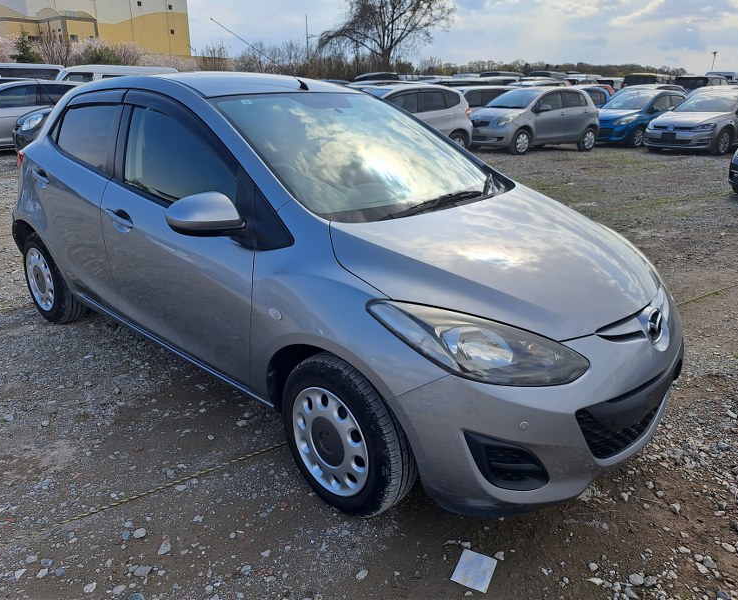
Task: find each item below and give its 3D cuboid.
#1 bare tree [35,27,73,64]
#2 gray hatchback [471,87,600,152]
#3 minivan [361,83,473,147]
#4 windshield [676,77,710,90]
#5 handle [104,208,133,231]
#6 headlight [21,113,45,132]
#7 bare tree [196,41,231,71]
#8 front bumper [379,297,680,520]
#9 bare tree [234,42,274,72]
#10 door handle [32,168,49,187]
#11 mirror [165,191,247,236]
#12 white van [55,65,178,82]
[{"bbox_3d":[-20.512,-15.460,36.962,2.800,4.750,2.800,-10,23,-26],"label":"bare tree"},{"bbox_3d":[4.111,-4.567,14.063,3.750,1.520,1.695,-12,24,-31],"label":"gray hatchback"},{"bbox_3d":[0.478,-3.869,12.072,3.900,1.525,1.695,-15,26,-36],"label":"minivan"},{"bbox_3d":[11.088,-7.442,19.042,1.080,0.430,0.120,19,27,39],"label":"windshield"},{"bbox_3d":[-1.150,-0.363,2.523,0.220,0.050,0.050,18,27,37],"label":"handle"},{"bbox_3d":[-5.660,-3.007,9.371,0.320,0.290,0.320,14,24,32],"label":"headlight"},{"bbox_3d":[-12.368,-18.353,44.846,2.910,4.770,2.910,-4,22,-14],"label":"bare tree"},{"bbox_3d":[0.797,0.257,2.041,0.500,0.560,1.680,18,27,38],"label":"front bumper"},{"bbox_3d":[-9.247,-18.602,45.492,3.440,4.870,3.440,-3,21,-10],"label":"bare tree"},{"bbox_3d":[-1.724,-0.645,2.904,0.200,0.065,0.055,18,27,38],"label":"door handle"},{"bbox_3d":[-0.557,-0.285,1.909,0.140,0.145,0.220,18,27,37],"label":"mirror"},{"bbox_3d":[-8.743,-6.854,18.844,4.500,1.950,1.690,-15,26,-36],"label":"white van"}]

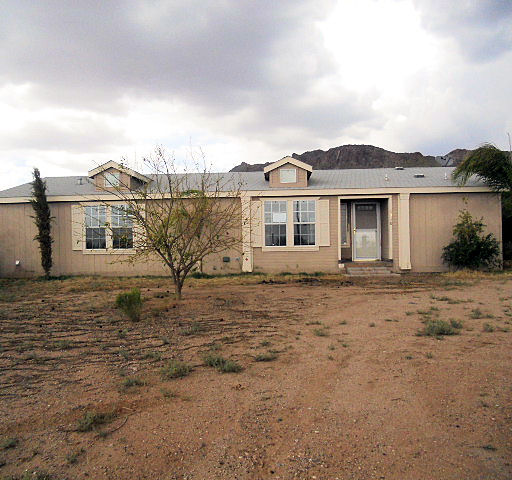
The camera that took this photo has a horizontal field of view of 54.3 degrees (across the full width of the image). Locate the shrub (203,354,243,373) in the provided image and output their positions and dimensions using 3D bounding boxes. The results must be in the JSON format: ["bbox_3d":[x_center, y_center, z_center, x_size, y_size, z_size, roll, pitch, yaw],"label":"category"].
[{"bbox_3d":[-0.375,1.372,5.594,0.448,0.176,0.359,-1,1,0],"label":"shrub"}]

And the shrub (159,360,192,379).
[{"bbox_3d":[-0.847,1.380,5.317,0.341,0.190,0.307,-1,1,0],"label":"shrub"}]

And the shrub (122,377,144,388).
[{"bbox_3d":[-1.240,1.435,5.051,0.223,0.105,0.200,-1,1,0],"label":"shrub"}]

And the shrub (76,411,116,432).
[{"bbox_3d":[-1.273,1.436,3.984,0.319,0.148,0.271,-1,1,0],"label":"shrub"}]

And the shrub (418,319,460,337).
[{"bbox_3d":[2.659,1.254,7.230,0.609,0.233,0.517,-1,1,0],"label":"shrub"}]

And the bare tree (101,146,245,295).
[{"bbox_3d":[-1.904,-0.411,11.629,3.271,3.543,3.107,-1,1,0],"label":"bare tree"}]

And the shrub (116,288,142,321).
[{"bbox_3d":[-2.256,1.145,8.899,0.464,0.559,0.417,-1,1,0],"label":"shrub"}]

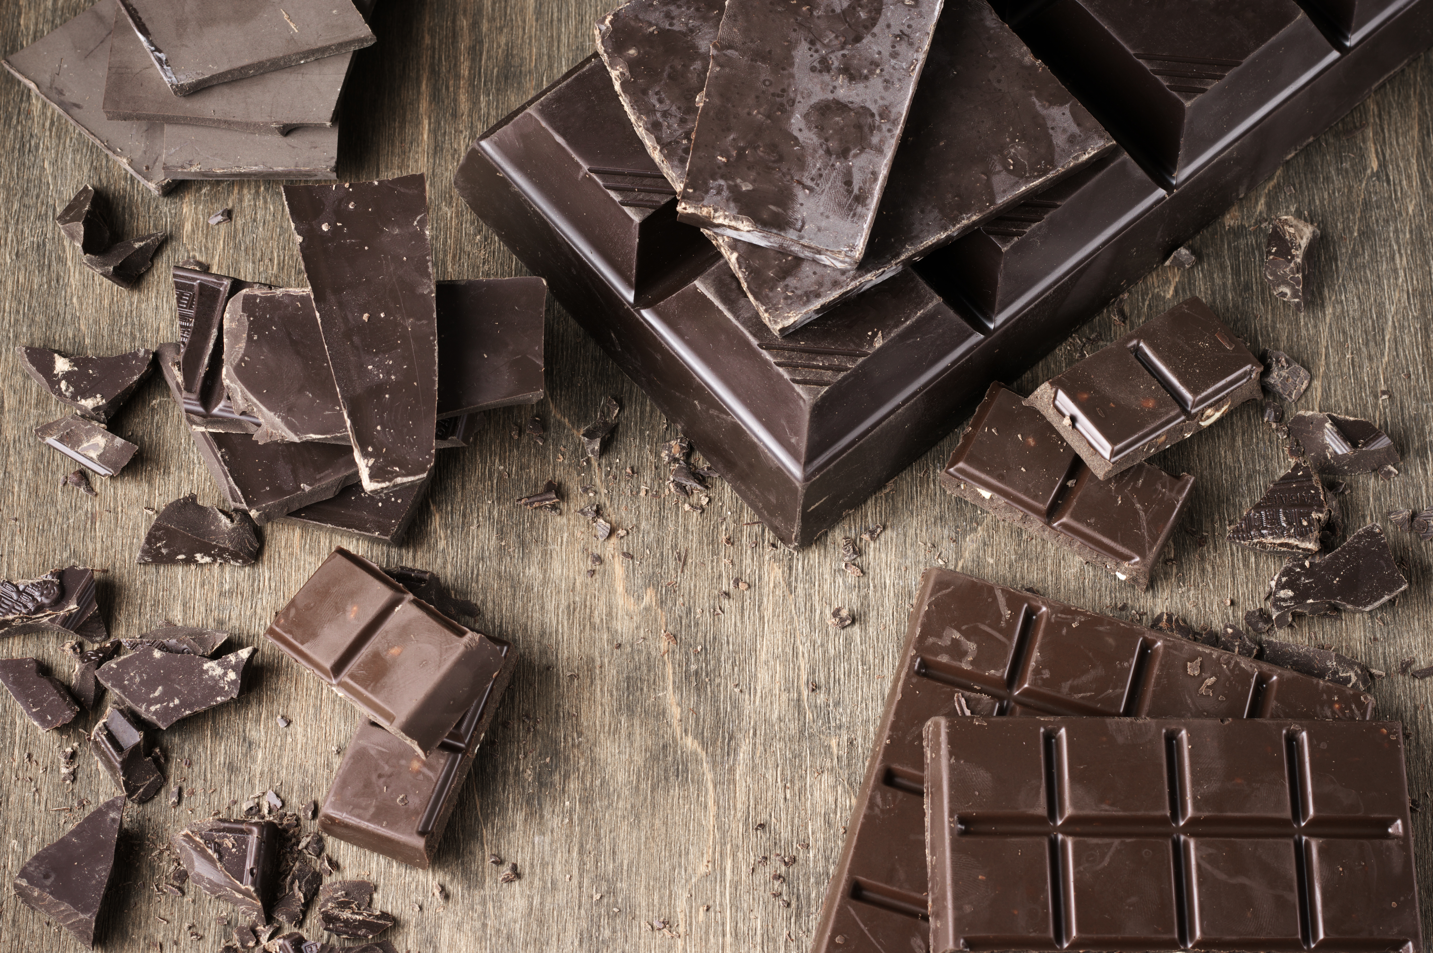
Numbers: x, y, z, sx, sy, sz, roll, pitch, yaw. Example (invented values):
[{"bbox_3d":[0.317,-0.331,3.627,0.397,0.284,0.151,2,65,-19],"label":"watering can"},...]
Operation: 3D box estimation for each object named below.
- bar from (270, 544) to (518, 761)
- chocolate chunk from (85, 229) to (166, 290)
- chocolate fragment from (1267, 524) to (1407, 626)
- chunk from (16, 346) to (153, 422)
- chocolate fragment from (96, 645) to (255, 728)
[{"bbox_3d":[-0.059,0.031,0.529,0.037,0.011,0.021,29,72,36],"label":"bar"},{"bbox_3d":[-0.104,-0.038,0.527,0.015,0.006,0.008,-17,68,-9],"label":"chocolate chunk"},{"bbox_3d":[0.105,0.019,0.508,0.025,0.006,0.013,-24,69,-12],"label":"chocolate fragment"},{"bbox_3d":[-0.117,-0.017,0.554,0.025,0.006,0.013,0,68,3],"label":"chunk"},{"bbox_3d":[-0.096,0.037,0.531,0.028,0.005,0.013,-7,74,-4],"label":"chocolate fragment"}]

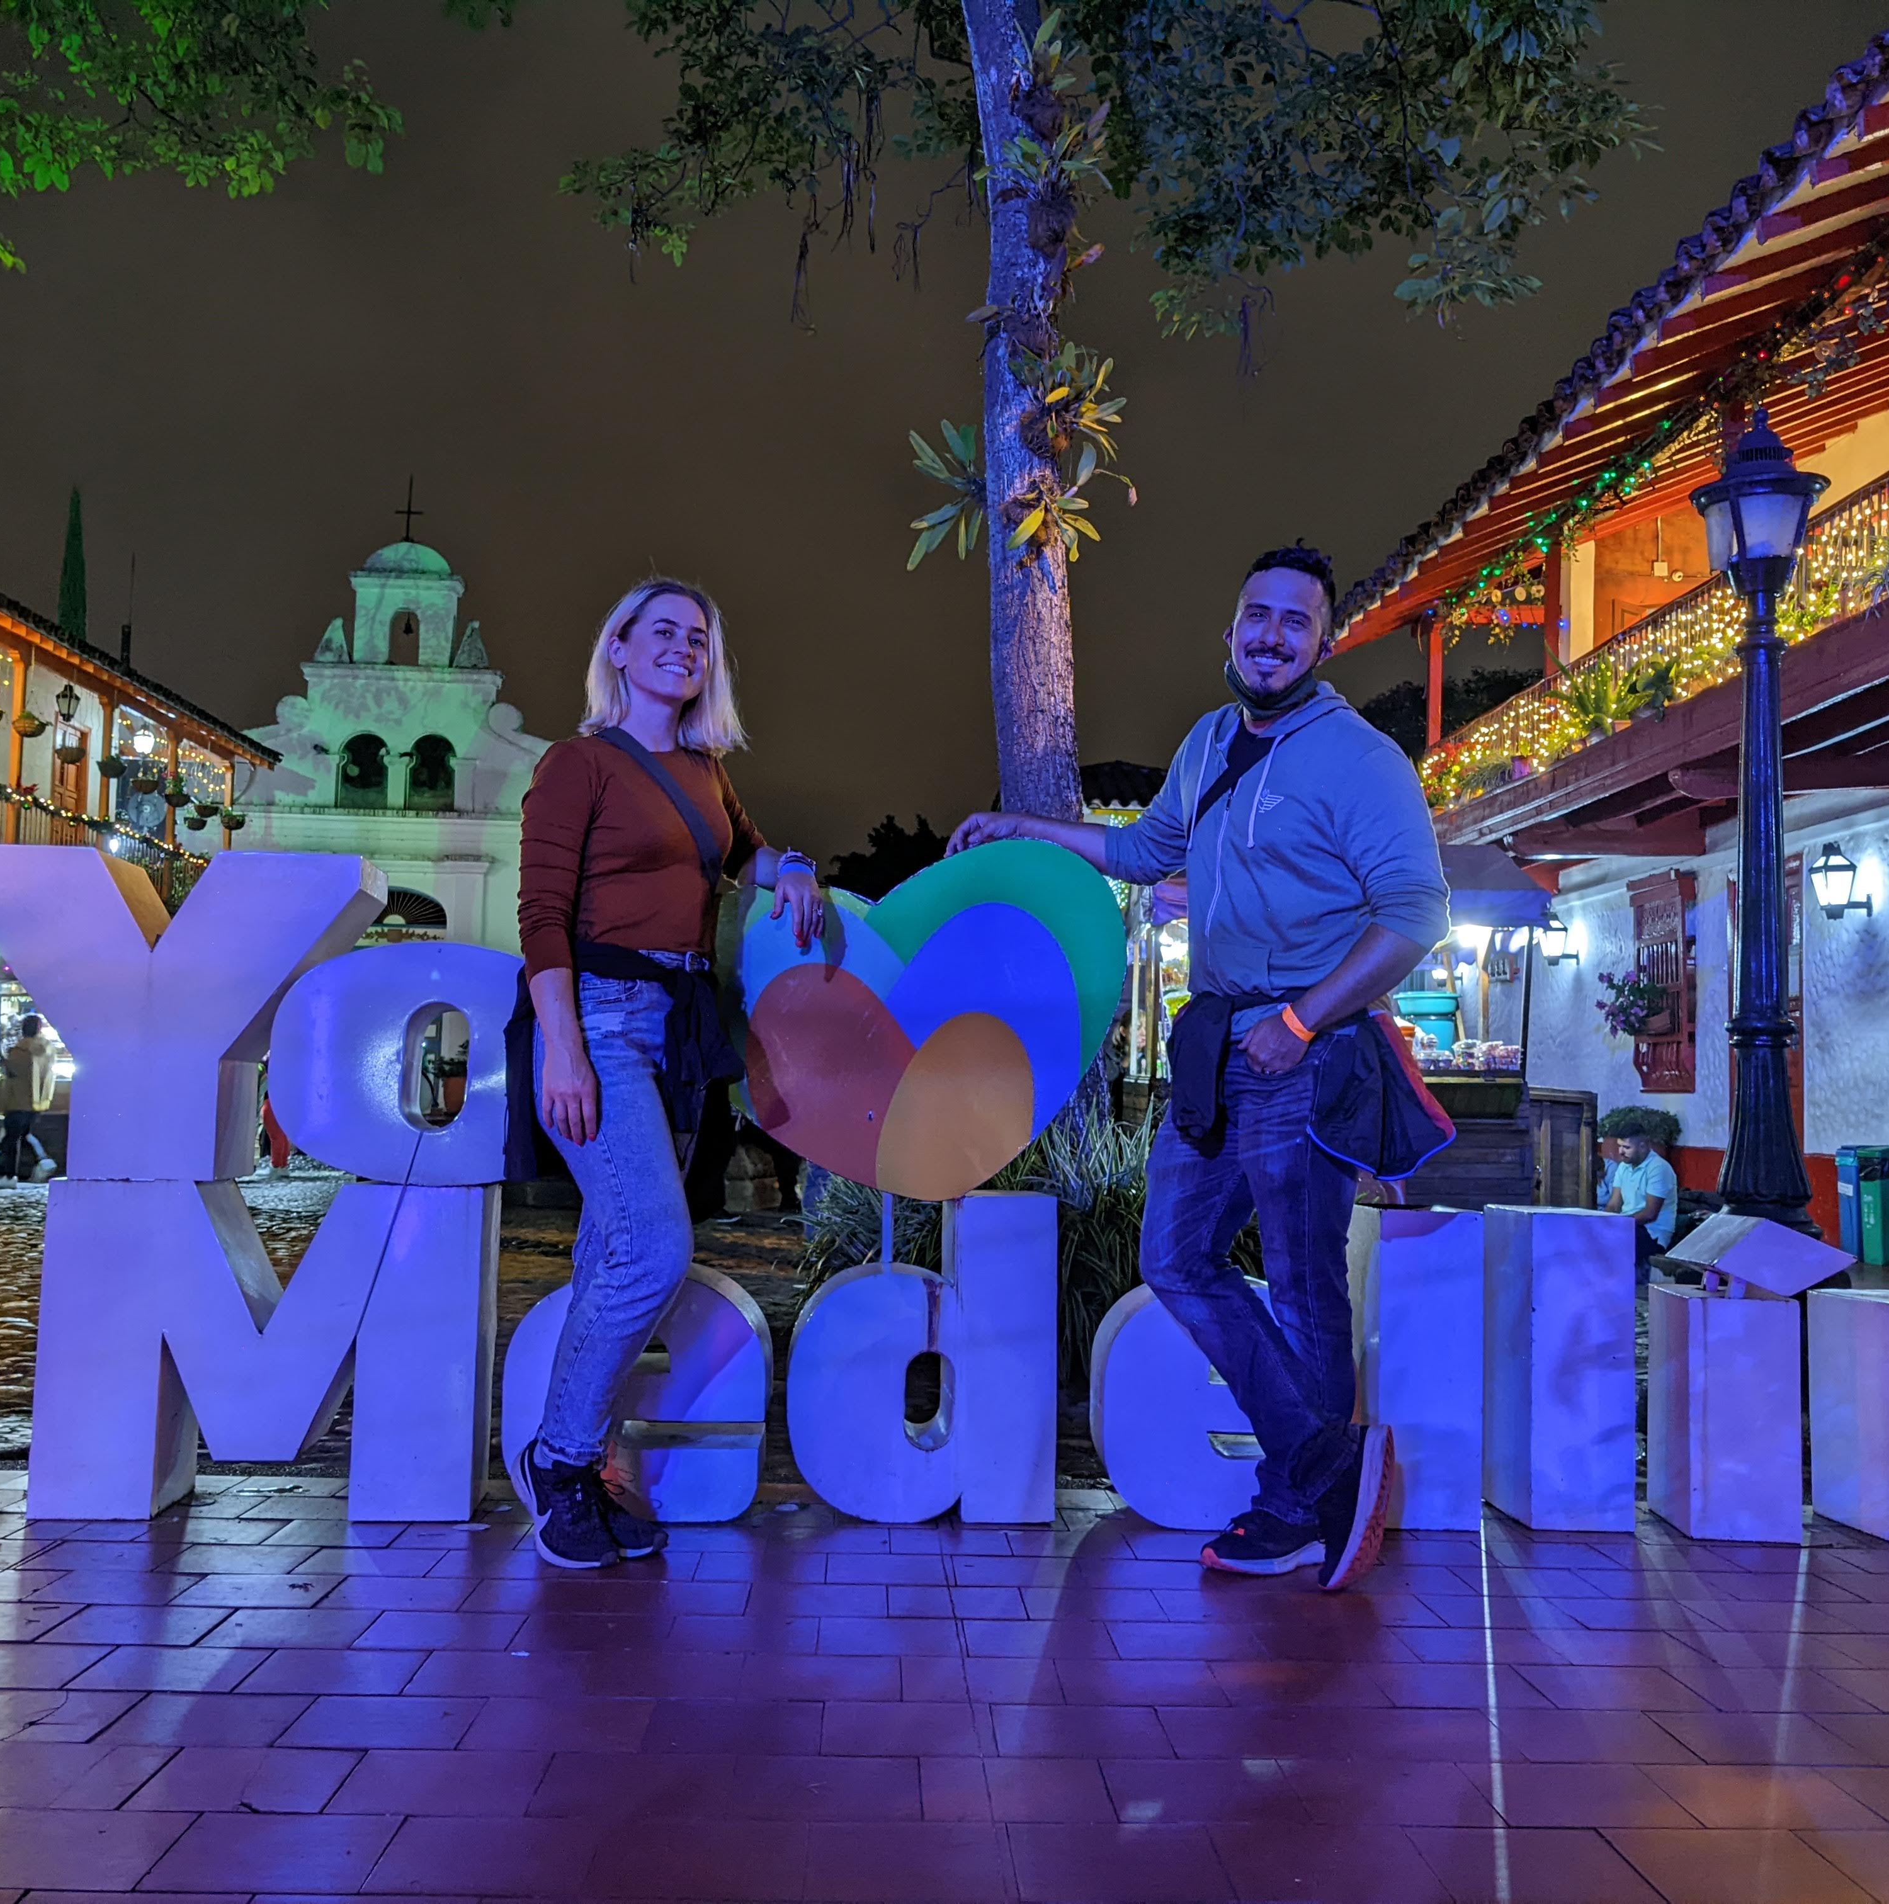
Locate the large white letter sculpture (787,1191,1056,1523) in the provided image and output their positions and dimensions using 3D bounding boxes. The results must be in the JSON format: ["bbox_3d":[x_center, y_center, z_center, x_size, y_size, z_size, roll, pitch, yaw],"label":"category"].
[{"bbox_3d":[-0.045,0.768,3.820,0.495,0.605,0.270,1,-4,-3],"label":"large white letter sculpture"}]

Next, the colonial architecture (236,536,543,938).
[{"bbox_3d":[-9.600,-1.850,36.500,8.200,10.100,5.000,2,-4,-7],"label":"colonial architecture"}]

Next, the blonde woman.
[{"bbox_3d":[-0.490,0.207,3.430,0.520,1.680,0.380,4,-5,-36],"label":"blonde woman"}]

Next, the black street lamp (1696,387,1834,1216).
[{"bbox_3d":[2.740,-0.120,6.750,0.730,3.420,0.730,1,-4,0],"label":"black street lamp"}]

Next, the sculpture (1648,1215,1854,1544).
[{"bbox_3d":[1.550,0.810,3.830,0.290,0.600,0.280,1,-4,-3],"label":"sculpture"}]

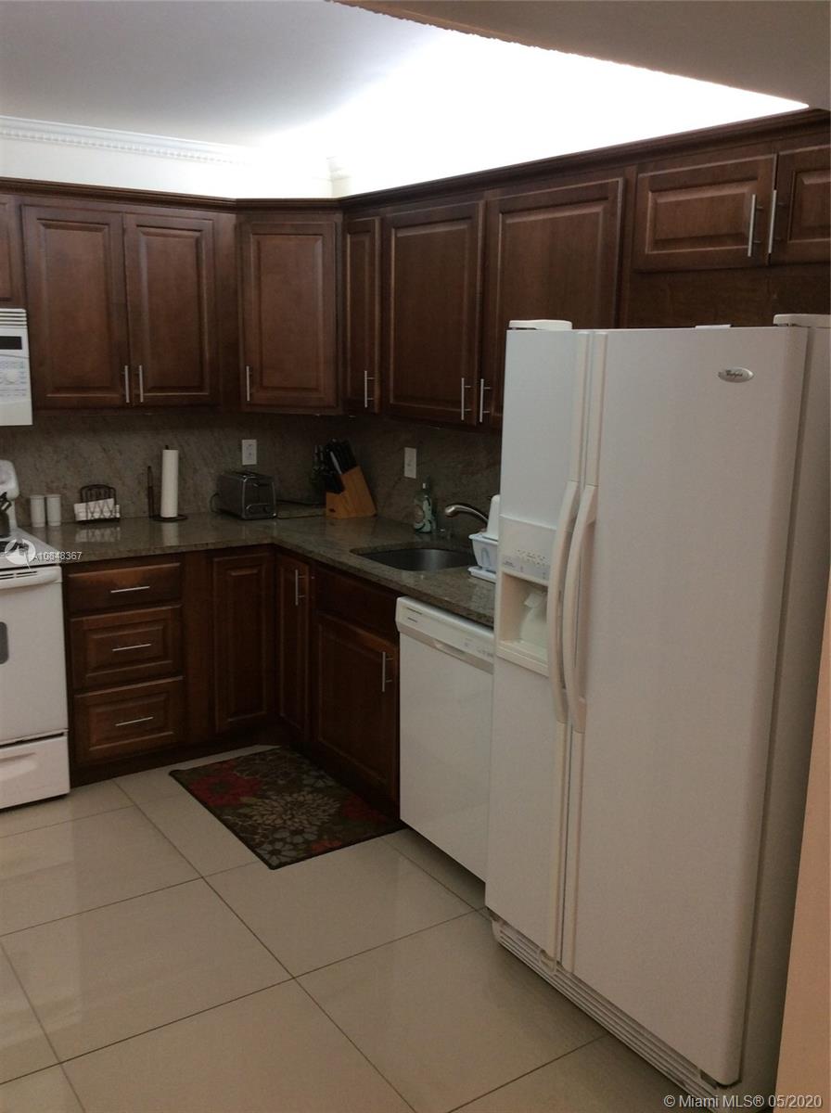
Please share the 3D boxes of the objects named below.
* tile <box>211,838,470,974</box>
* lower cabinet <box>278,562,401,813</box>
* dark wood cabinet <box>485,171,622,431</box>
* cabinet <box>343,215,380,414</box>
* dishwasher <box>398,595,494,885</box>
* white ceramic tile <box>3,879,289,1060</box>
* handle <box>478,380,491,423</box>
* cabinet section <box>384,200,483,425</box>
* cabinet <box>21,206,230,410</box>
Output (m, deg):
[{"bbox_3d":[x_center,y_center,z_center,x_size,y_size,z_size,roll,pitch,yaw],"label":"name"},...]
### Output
[{"bbox_3d":[-0.245,1.038,3.152,0.611,0.010,0.611,-7,15,-34],"label":"tile"},{"bbox_3d":[-0.053,0.404,3.908,0.582,0.822,0.884,-7,15,-34],"label":"lower cabinet"},{"bbox_3d":[0.506,-0.727,3.109,0.316,0.728,0.598,-7,15,-34],"label":"dark wood cabinet"},{"bbox_3d":[-0.071,-0.915,3.934,0.316,0.728,0.261,-7,15,-34],"label":"cabinet"},{"bbox_3d":[0.362,0.551,3.299,0.603,0.826,0.606,-7,15,-34],"label":"dishwasher"},{"bbox_3d":[-0.750,1.099,2.813,0.611,0.010,0.611,-7,15,-34],"label":"white ceramic tile"},{"bbox_3d":[0.222,-0.493,3.256,0.038,0.136,0.012,-7,15,-34],"label":"handle"},{"bbox_3d":[0.176,-0.829,3.572,0.325,0.707,0.562,-7,15,-33],"label":"cabinet section"},{"bbox_3d":[-1.151,-0.943,3.958,0.763,0.728,0.326,-7,15,-34],"label":"cabinet"}]

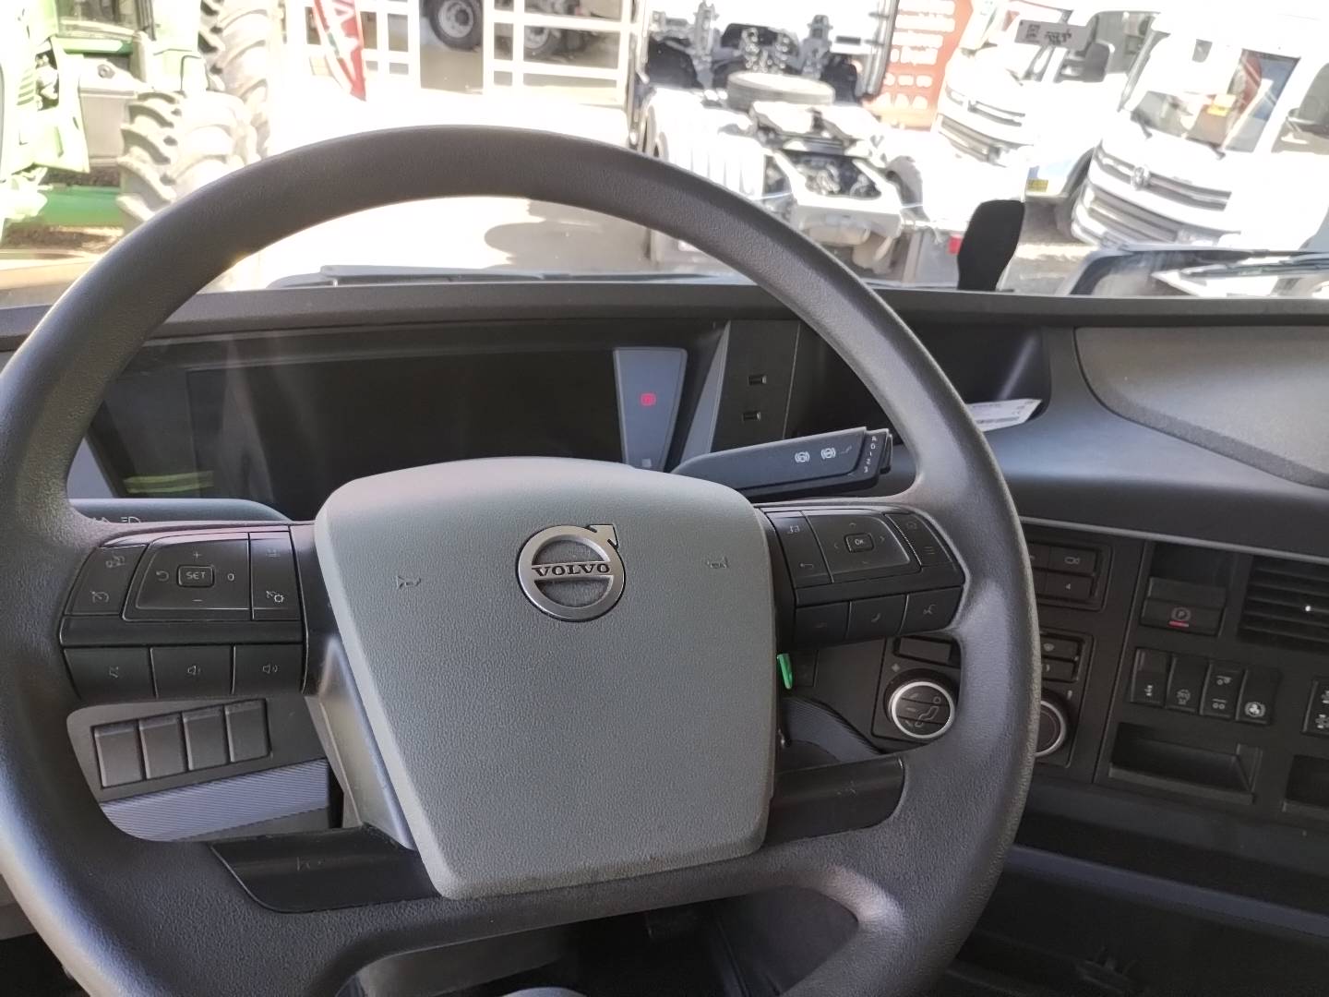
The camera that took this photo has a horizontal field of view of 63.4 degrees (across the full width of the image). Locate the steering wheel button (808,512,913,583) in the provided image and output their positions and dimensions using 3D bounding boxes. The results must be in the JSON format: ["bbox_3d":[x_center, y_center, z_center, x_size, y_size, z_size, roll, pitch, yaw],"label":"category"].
[{"bbox_3d":[0.090,0.021,0.505,0.040,0.008,0.042,-10,49,-10],"label":"steering wheel button"}]

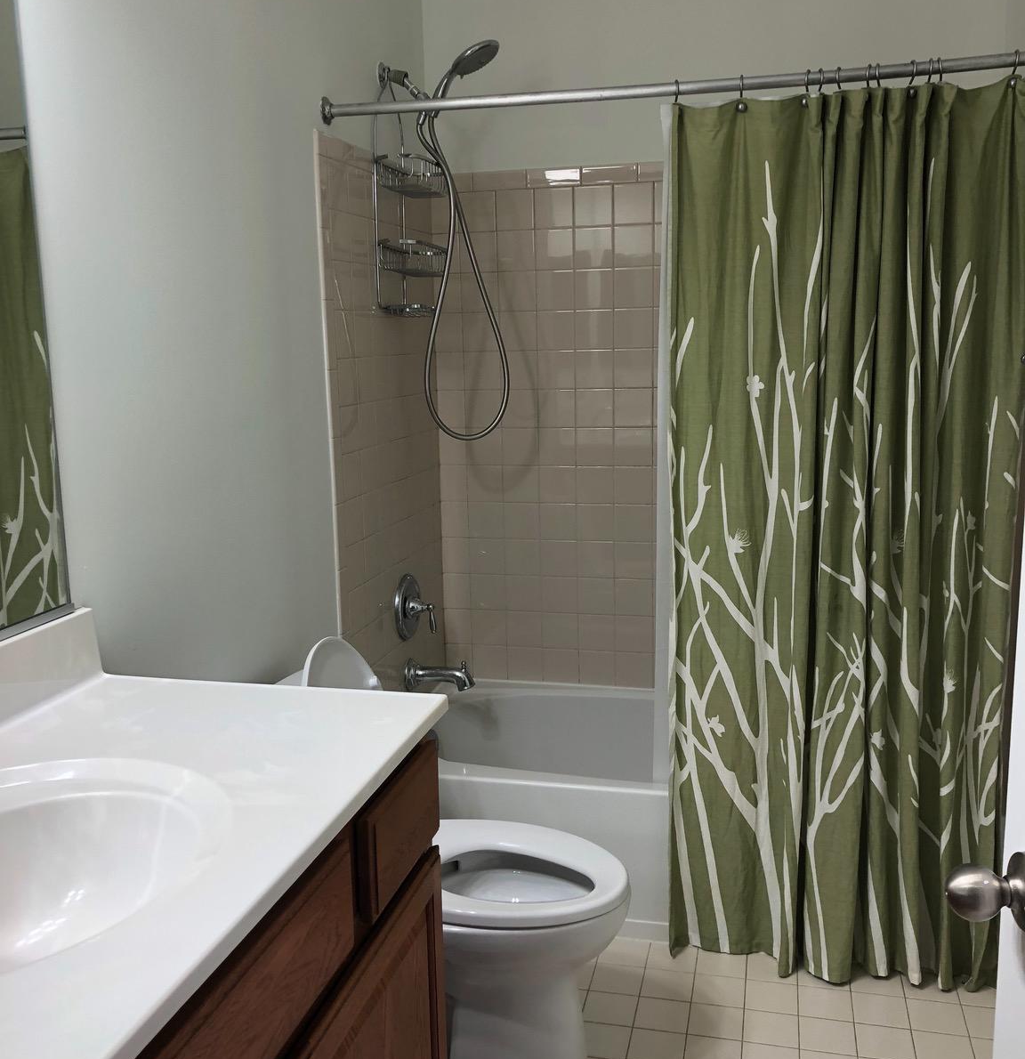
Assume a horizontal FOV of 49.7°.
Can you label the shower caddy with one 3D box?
[{"bbox_3d":[-0.255,-0.854,2.818,0.105,0.607,0.271,1,11,14],"label":"shower caddy"}]

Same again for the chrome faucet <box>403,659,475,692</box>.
[{"bbox_3d":[-0.191,0.401,3.029,0.191,0.090,0.078,1,11,14],"label":"chrome faucet"}]

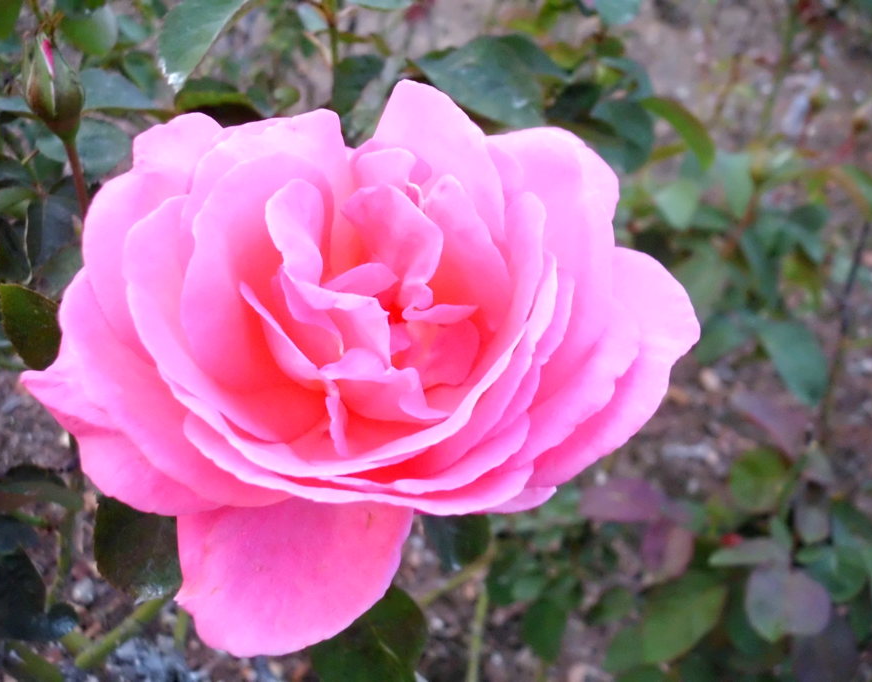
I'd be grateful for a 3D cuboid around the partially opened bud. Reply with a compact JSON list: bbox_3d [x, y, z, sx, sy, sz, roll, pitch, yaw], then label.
[{"bbox_3d":[-0.113,-0.074,0.235,0.016,0.031,0.016,-11,26,6],"label":"partially opened bud"}]

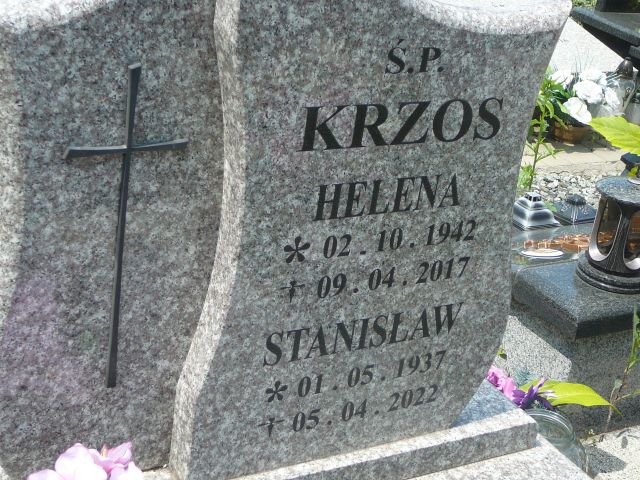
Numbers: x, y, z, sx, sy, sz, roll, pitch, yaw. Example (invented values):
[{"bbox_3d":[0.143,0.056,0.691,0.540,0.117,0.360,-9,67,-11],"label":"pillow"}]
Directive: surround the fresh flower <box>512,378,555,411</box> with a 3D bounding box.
[{"bbox_3d":[0.393,0.282,2.000,0.079,0.062,0.070,12,23,12],"label":"fresh flower"}]

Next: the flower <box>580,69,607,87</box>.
[{"bbox_3d":[1.028,-0.607,4.100,0.098,0.080,0.085,12,23,12],"label":"flower"}]

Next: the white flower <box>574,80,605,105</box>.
[{"bbox_3d":[0.996,-0.545,4.030,0.108,0.090,0.090,12,23,12],"label":"white flower"}]

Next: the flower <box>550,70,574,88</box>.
[{"bbox_3d":[0.907,-0.599,4.080,0.090,0.072,0.085,11,23,11],"label":"flower"}]

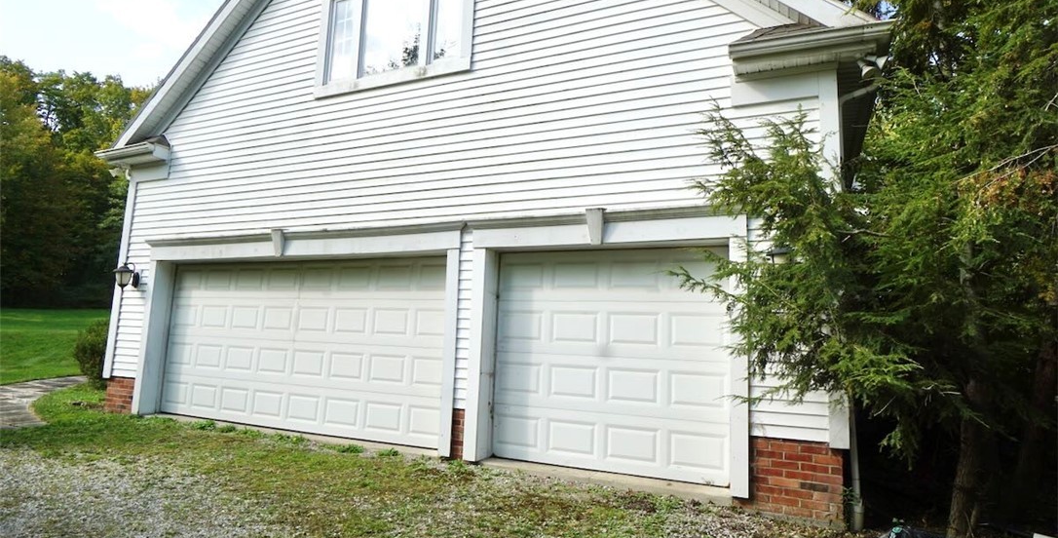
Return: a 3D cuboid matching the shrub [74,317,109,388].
[{"bbox_3d":[-7.554,1.531,10.047,0.960,1.280,0.960,-1,-8,24],"label":"shrub"}]

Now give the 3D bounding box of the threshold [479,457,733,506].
[{"bbox_3d":[0.627,1.926,5.126,2.350,0.078,0.280,-1,-8,24],"label":"threshold"}]

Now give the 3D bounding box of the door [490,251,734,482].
[{"bbox_3d":[0.730,0.861,5.403,2.360,2.115,0.070,-1,-8,24],"label":"door"}]

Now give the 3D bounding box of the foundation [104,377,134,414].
[{"bbox_3d":[-5.731,1.787,7.955,0.660,0.485,0.200,-1,-8,24],"label":"foundation"}]

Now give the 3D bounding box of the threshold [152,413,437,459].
[{"bbox_3d":[-3.057,1.996,6.783,4.830,0.073,0.280,-1,-8,24],"label":"threshold"}]

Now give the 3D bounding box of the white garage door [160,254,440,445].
[{"bbox_3d":[-2.958,0.933,7.061,4.860,2.115,0.070,-1,-8,24],"label":"white garage door"}]

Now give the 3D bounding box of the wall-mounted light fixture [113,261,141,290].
[{"bbox_3d":[-5.686,0.107,7.867,0.235,0.390,0.330,-1,-8,24],"label":"wall-mounted light fixture"}]

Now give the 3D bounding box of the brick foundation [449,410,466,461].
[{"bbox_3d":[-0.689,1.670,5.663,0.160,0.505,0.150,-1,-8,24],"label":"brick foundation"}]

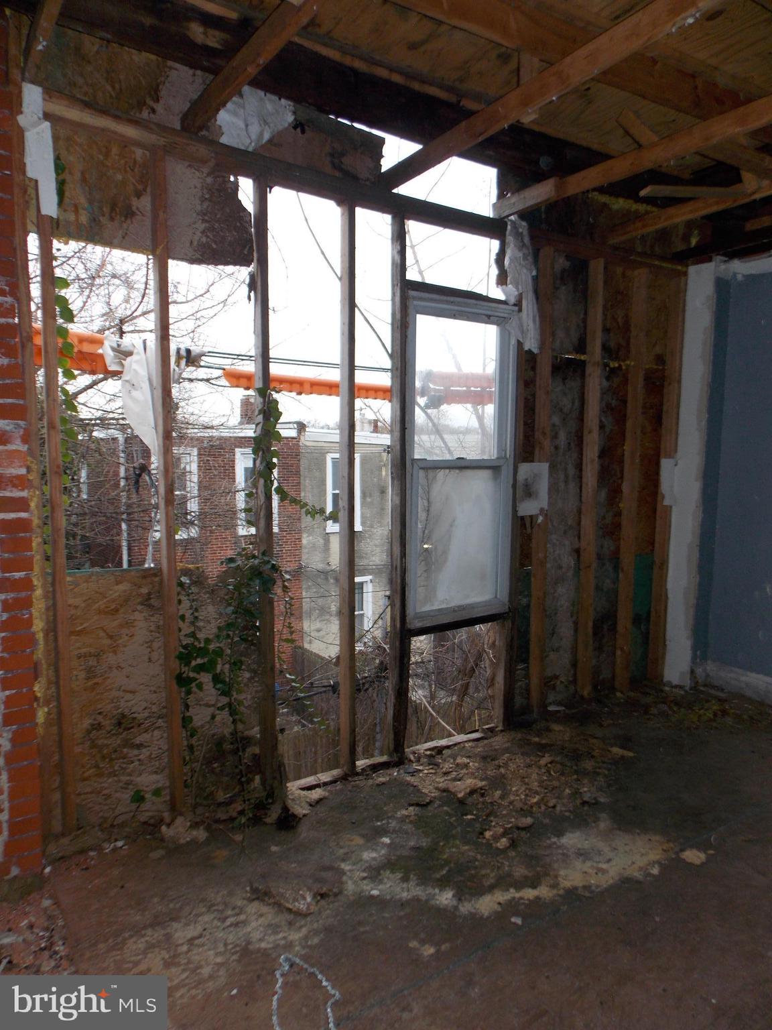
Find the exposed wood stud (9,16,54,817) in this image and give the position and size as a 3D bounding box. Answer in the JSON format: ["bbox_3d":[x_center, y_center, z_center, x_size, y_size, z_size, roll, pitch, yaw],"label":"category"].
[{"bbox_3d":[-1.269,-0.217,2.444,0.039,2.870,0.088,-4,7,-33],"label":"exposed wood stud"}]

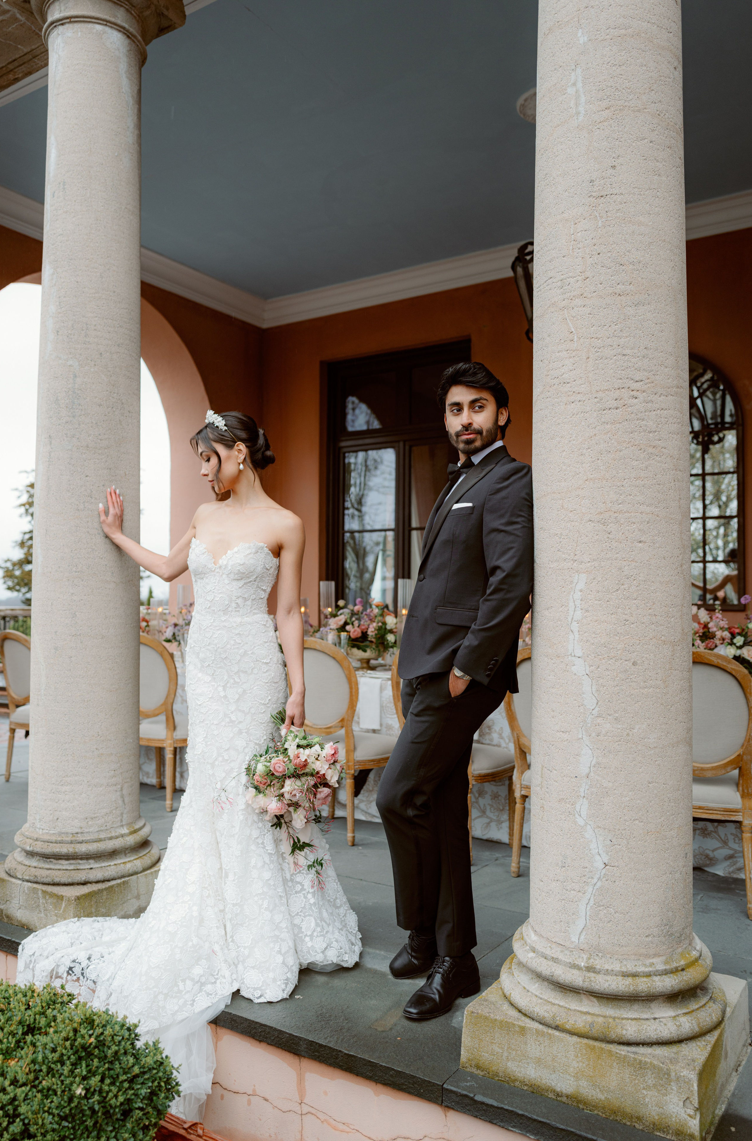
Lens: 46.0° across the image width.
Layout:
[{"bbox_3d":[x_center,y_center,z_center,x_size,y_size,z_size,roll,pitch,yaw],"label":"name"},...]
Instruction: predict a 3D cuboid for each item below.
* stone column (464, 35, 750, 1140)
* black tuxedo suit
[{"bbox_3d":[0.595,-0.502,2.298,0.560,3.450,0.560,-1,-2,32],"label":"stone column"},{"bbox_3d":[0.210,0.390,2.550,0.390,1.480,0.550,1,-2,-40],"label":"black tuxedo suit"}]

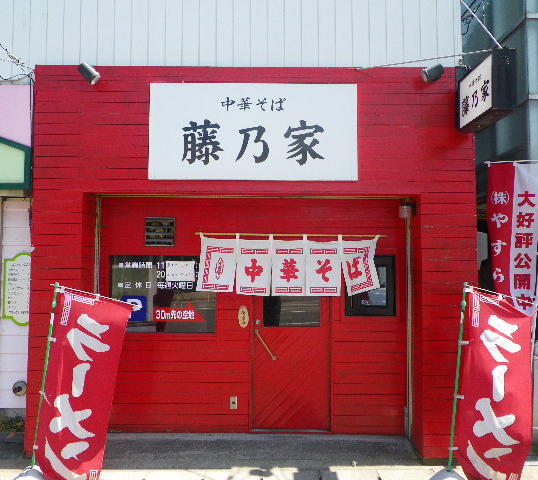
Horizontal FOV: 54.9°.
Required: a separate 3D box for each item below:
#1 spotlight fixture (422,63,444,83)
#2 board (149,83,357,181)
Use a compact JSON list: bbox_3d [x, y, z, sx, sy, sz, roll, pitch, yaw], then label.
[{"bbox_3d":[1.421,-1.456,4.485,0.185,0.105,0.105,-21,-2,-4],"label":"spotlight fixture"},{"bbox_3d":[-0.137,-0.968,4.659,1.871,0.869,0.040,0,-3,0],"label":"board"}]

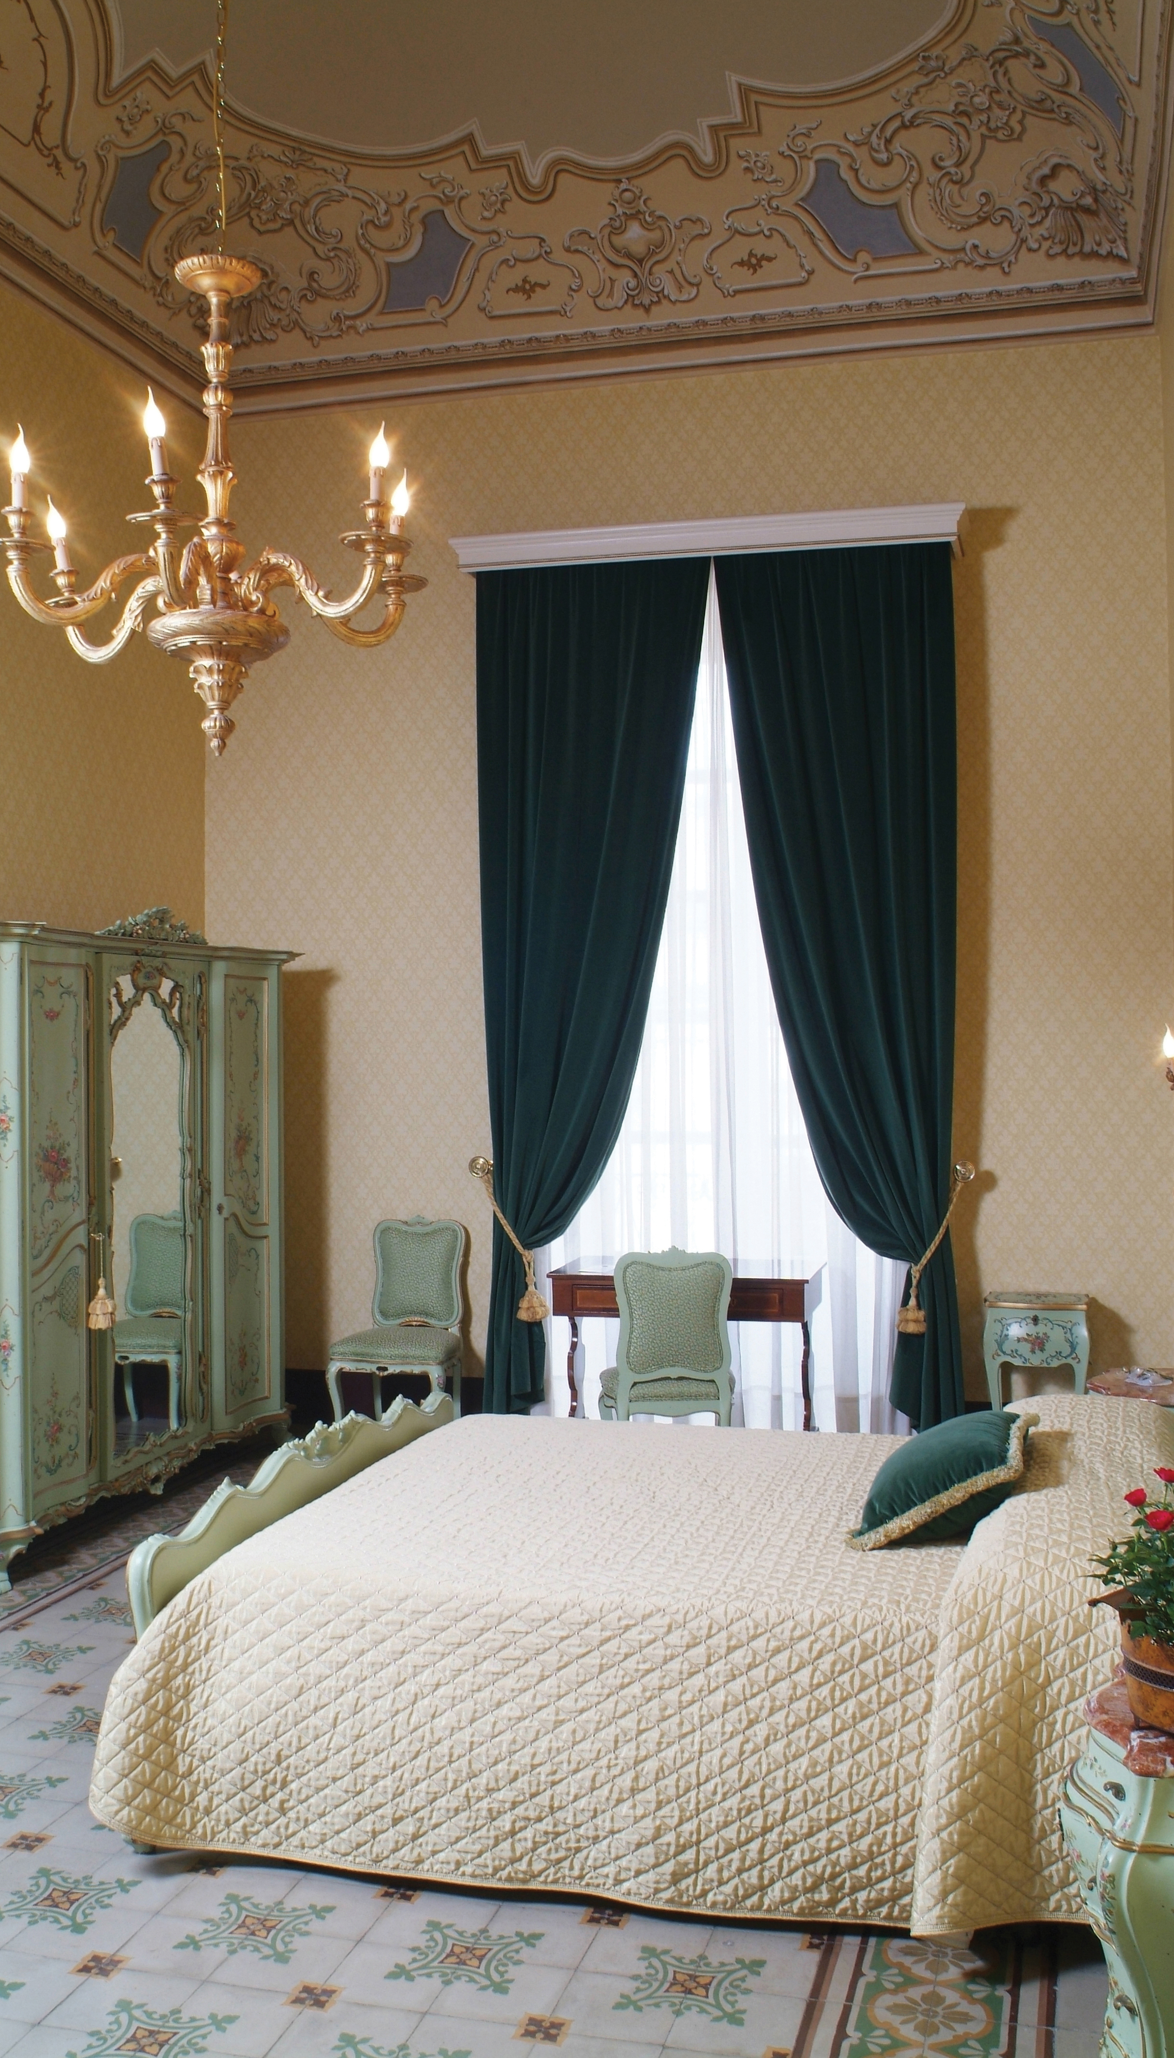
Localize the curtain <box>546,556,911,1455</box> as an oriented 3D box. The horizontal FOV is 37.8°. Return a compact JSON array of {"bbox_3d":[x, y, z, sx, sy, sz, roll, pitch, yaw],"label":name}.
[{"bbox_3d":[0.569,-0.065,7.408,1.620,3.700,0.150,0,-2,14],"label":"curtain"}]

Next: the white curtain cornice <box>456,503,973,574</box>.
[{"bbox_3d":[0.486,-2.041,7.262,2.210,0.160,0.240,0,-2,14],"label":"white curtain cornice"}]

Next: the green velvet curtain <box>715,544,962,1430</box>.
[{"bbox_3d":[1.016,-0.113,7.059,1.030,3.760,0.200,0,-2,14],"label":"green velvet curtain"}]

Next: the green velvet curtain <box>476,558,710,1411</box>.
[{"bbox_3d":[0.008,-0.111,7.315,1.040,3.760,0.200,0,-2,14],"label":"green velvet curtain"}]

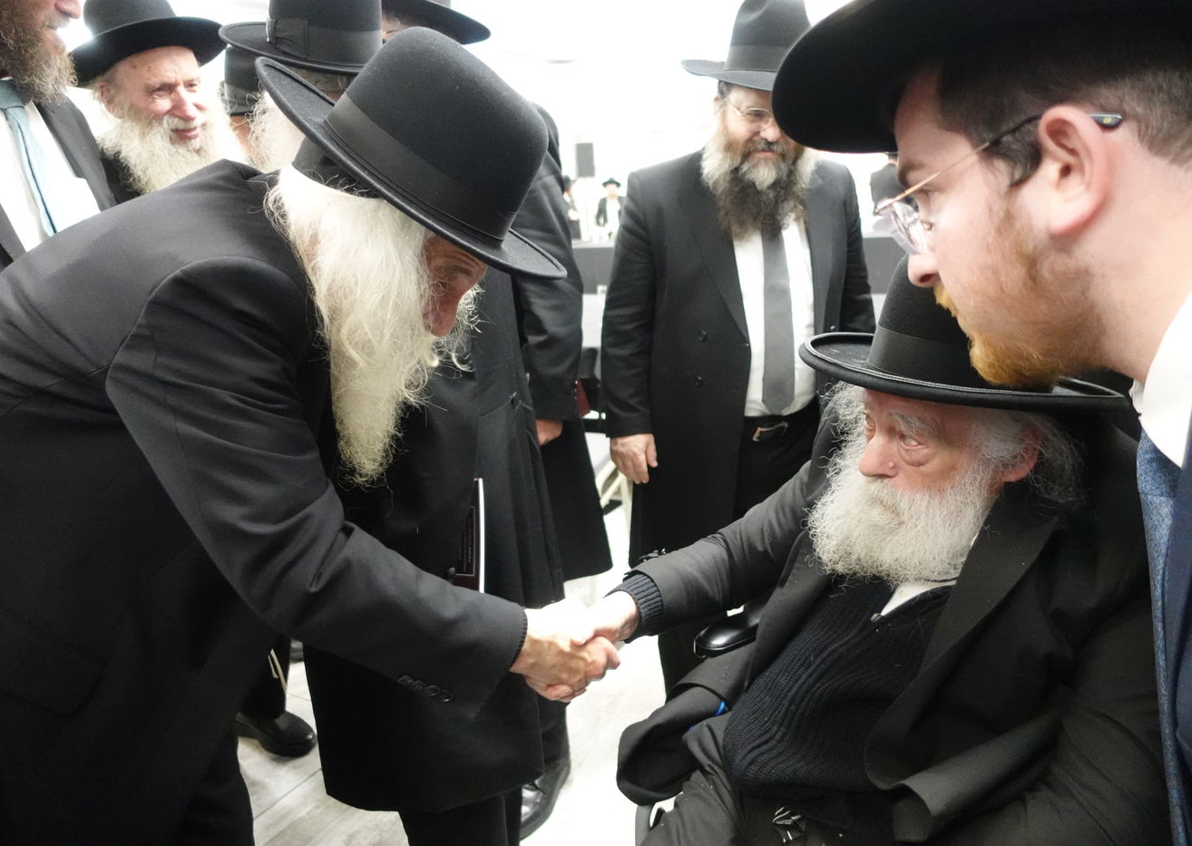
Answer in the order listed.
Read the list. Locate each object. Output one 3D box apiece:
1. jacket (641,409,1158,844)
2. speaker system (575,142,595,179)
[{"bbox_3d":[0.401,0.310,1.099,0.580,0.640,0.620,-15,18,-37],"label":"jacket"},{"bbox_3d":[-0.193,-4.651,15.000,0.360,0.610,0.340,-4,15,0],"label":"speaker system"}]

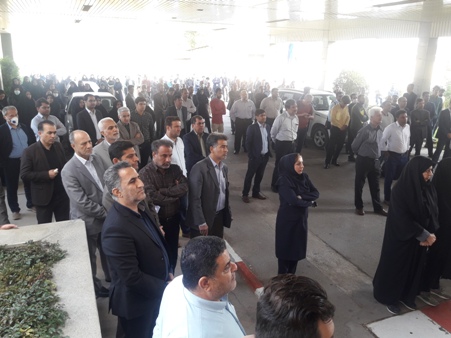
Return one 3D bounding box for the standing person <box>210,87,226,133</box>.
[{"bbox_3d":[-0.196,-1.361,10.204,0.520,1.770,0.360,-11,20,-35],"label":"standing person"}]

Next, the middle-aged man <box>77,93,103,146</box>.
[{"bbox_3d":[-2.764,-0.639,7.524,0.350,1.785,0.530,12,19,33],"label":"middle-aged man"}]

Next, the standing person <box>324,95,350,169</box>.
[{"bbox_3d":[2.752,-0.912,8.921,0.520,1.695,0.400,-3,16,-14],"label":"standing person"}]

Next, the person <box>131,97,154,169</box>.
[{"bbox_3d":[-1.685,-0.591,7.540,0.500,1.755,0.300,-6,17,-24],"label":"person"}]

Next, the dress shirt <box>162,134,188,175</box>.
[{"bbox_3d":[-0.695,-0.091,4.962,0.330,0.750,0.540,16,22,43],"label":"dress shirt"}]

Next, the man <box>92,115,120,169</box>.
[{"bbox_3d":[-1.390,0.254,4.486,0.360,1.775,0.520,8,17,23],"label":"man"}]

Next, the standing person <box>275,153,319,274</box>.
[{"bbox_3d":[0.704,0.612,3.692,0.400,1.580,0.480,15,21,40],"label":"standing person"}]

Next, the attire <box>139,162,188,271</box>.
[{"bbox_3d":[-0.589,0.672,3.548,0.560,1.450,0.380,-15,22,-43],"label":"attire"}]

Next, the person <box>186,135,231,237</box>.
[{"bbox_3d":[-0.162,0.505,3.699,0.380,1.760,0.520,11,19,31],"label":"person"}]

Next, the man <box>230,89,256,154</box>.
[{"bbox_3d":[0.490,-1.329,10.276,0.640,1.750,0.380,-4,17,-18],"label":"man"}]

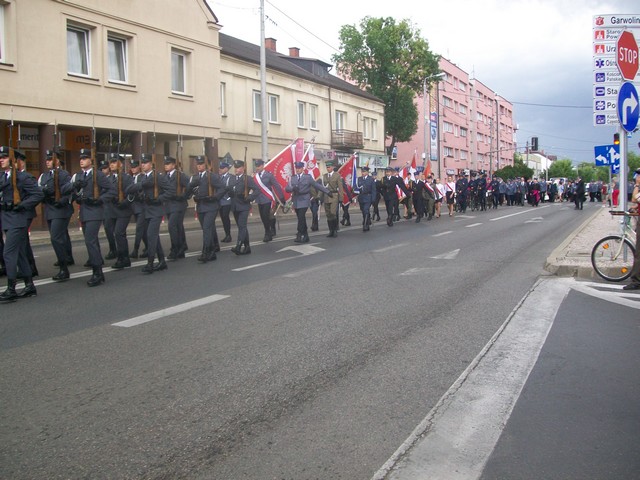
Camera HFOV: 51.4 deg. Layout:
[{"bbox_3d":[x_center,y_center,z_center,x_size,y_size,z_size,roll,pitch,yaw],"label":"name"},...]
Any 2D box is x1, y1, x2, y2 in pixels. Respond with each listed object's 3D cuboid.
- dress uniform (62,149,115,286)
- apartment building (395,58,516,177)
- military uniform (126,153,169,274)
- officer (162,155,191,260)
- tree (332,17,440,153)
[{"bbox_3d":[-3.113,-0.292,8.949,0.620,1.850,0.550,1,5,25],"label":"dress uniform"},{"bbox_3d":[17.976,-14.160,96.698,12.000,15.200,50.000,1,5,25],"label":"apartment building"},{"bbox_3d":[-2.666,-0.405,10.346,0.600,1.850,0.550,1,5,25],"label":"military uniform"},{"bbox_3d":[-2.596,-0.572,12.000,0.510,1.840,0.420,2,6,25],"label":"officer"},{"bbox_3d":[6.358,-12.257,62.677,10.000,17.000,10.000,1,5,25],"label":"tree"}]

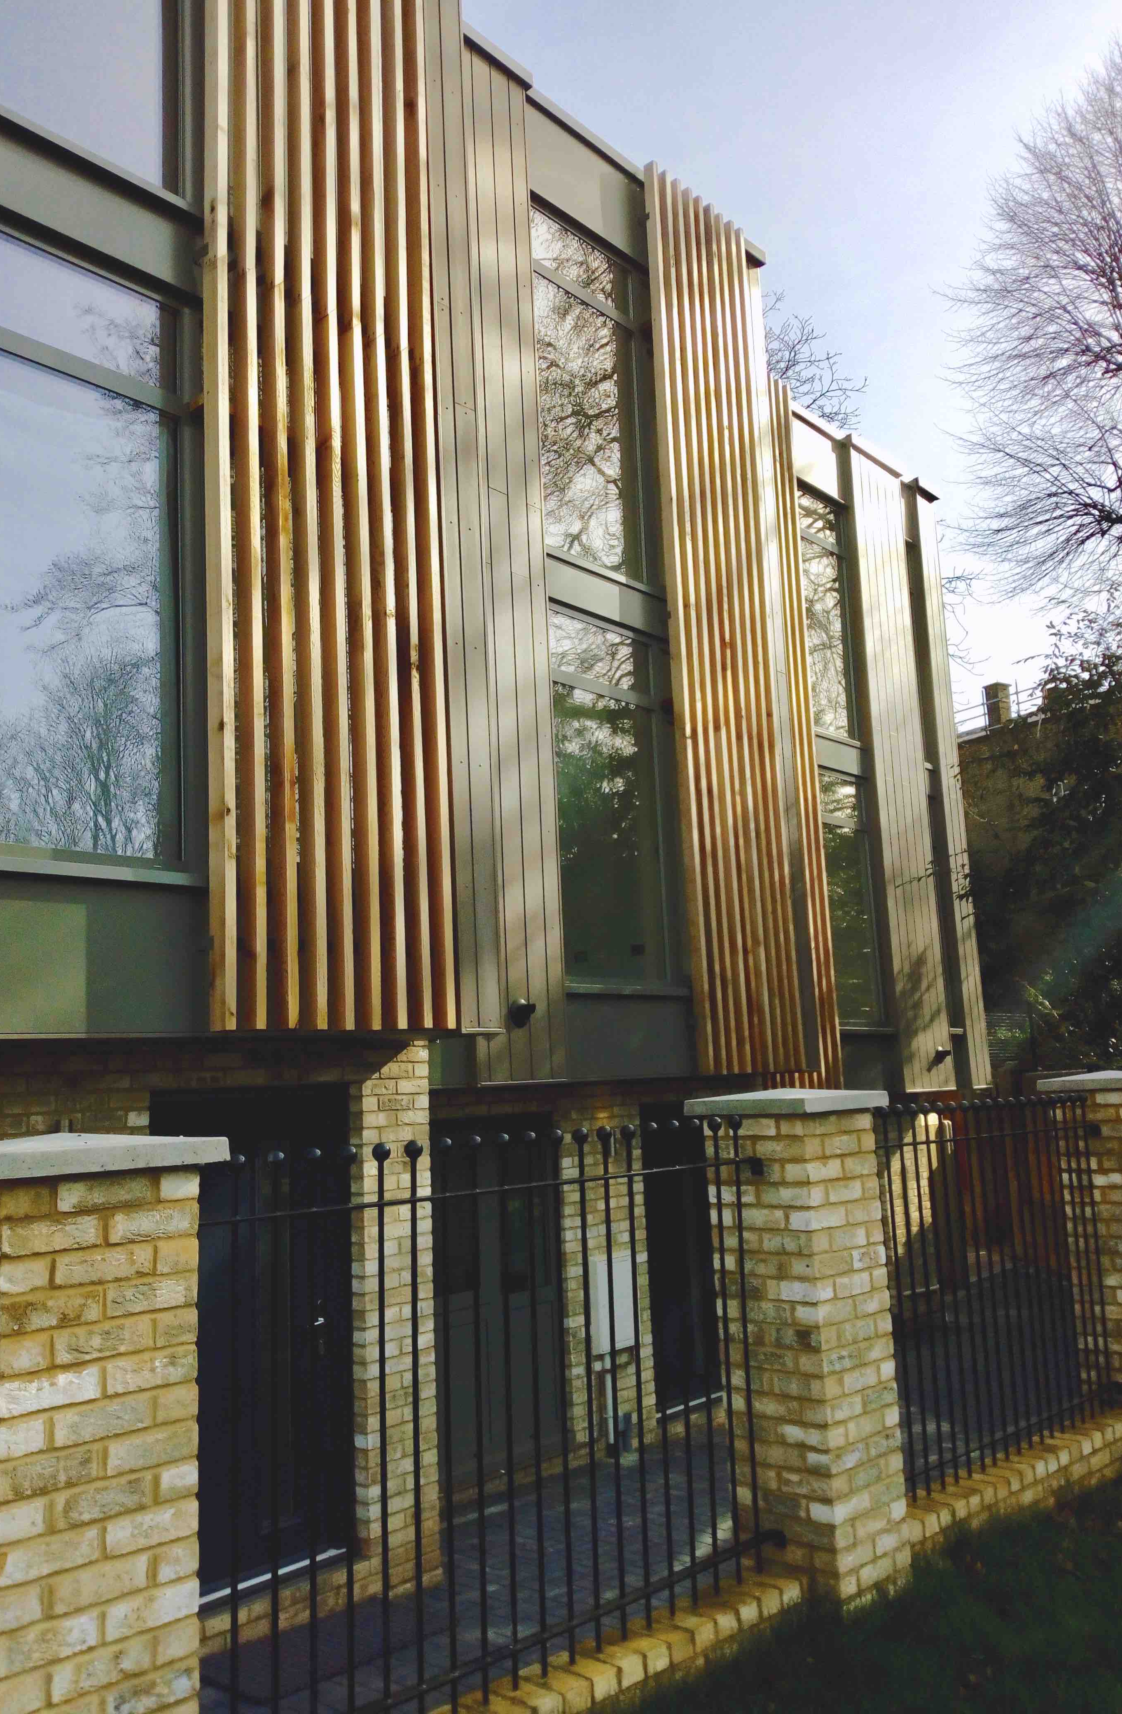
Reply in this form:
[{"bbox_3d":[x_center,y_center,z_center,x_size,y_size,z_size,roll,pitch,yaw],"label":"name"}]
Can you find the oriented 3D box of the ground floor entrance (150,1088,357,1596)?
[{"bbox_3d":[-1.310,2.035,5.732,0.150,2.110,1.112,-10,-11,40],"label":"ground floor entrance"}]

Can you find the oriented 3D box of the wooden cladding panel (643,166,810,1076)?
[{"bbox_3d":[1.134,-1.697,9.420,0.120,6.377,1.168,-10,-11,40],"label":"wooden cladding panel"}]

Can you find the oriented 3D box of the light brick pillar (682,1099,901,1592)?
[{"bbox_3d":[0.822,1.616,4.598,0.500,1.570,0.530,-10,-11,40],"label":"light brick pillar"}]

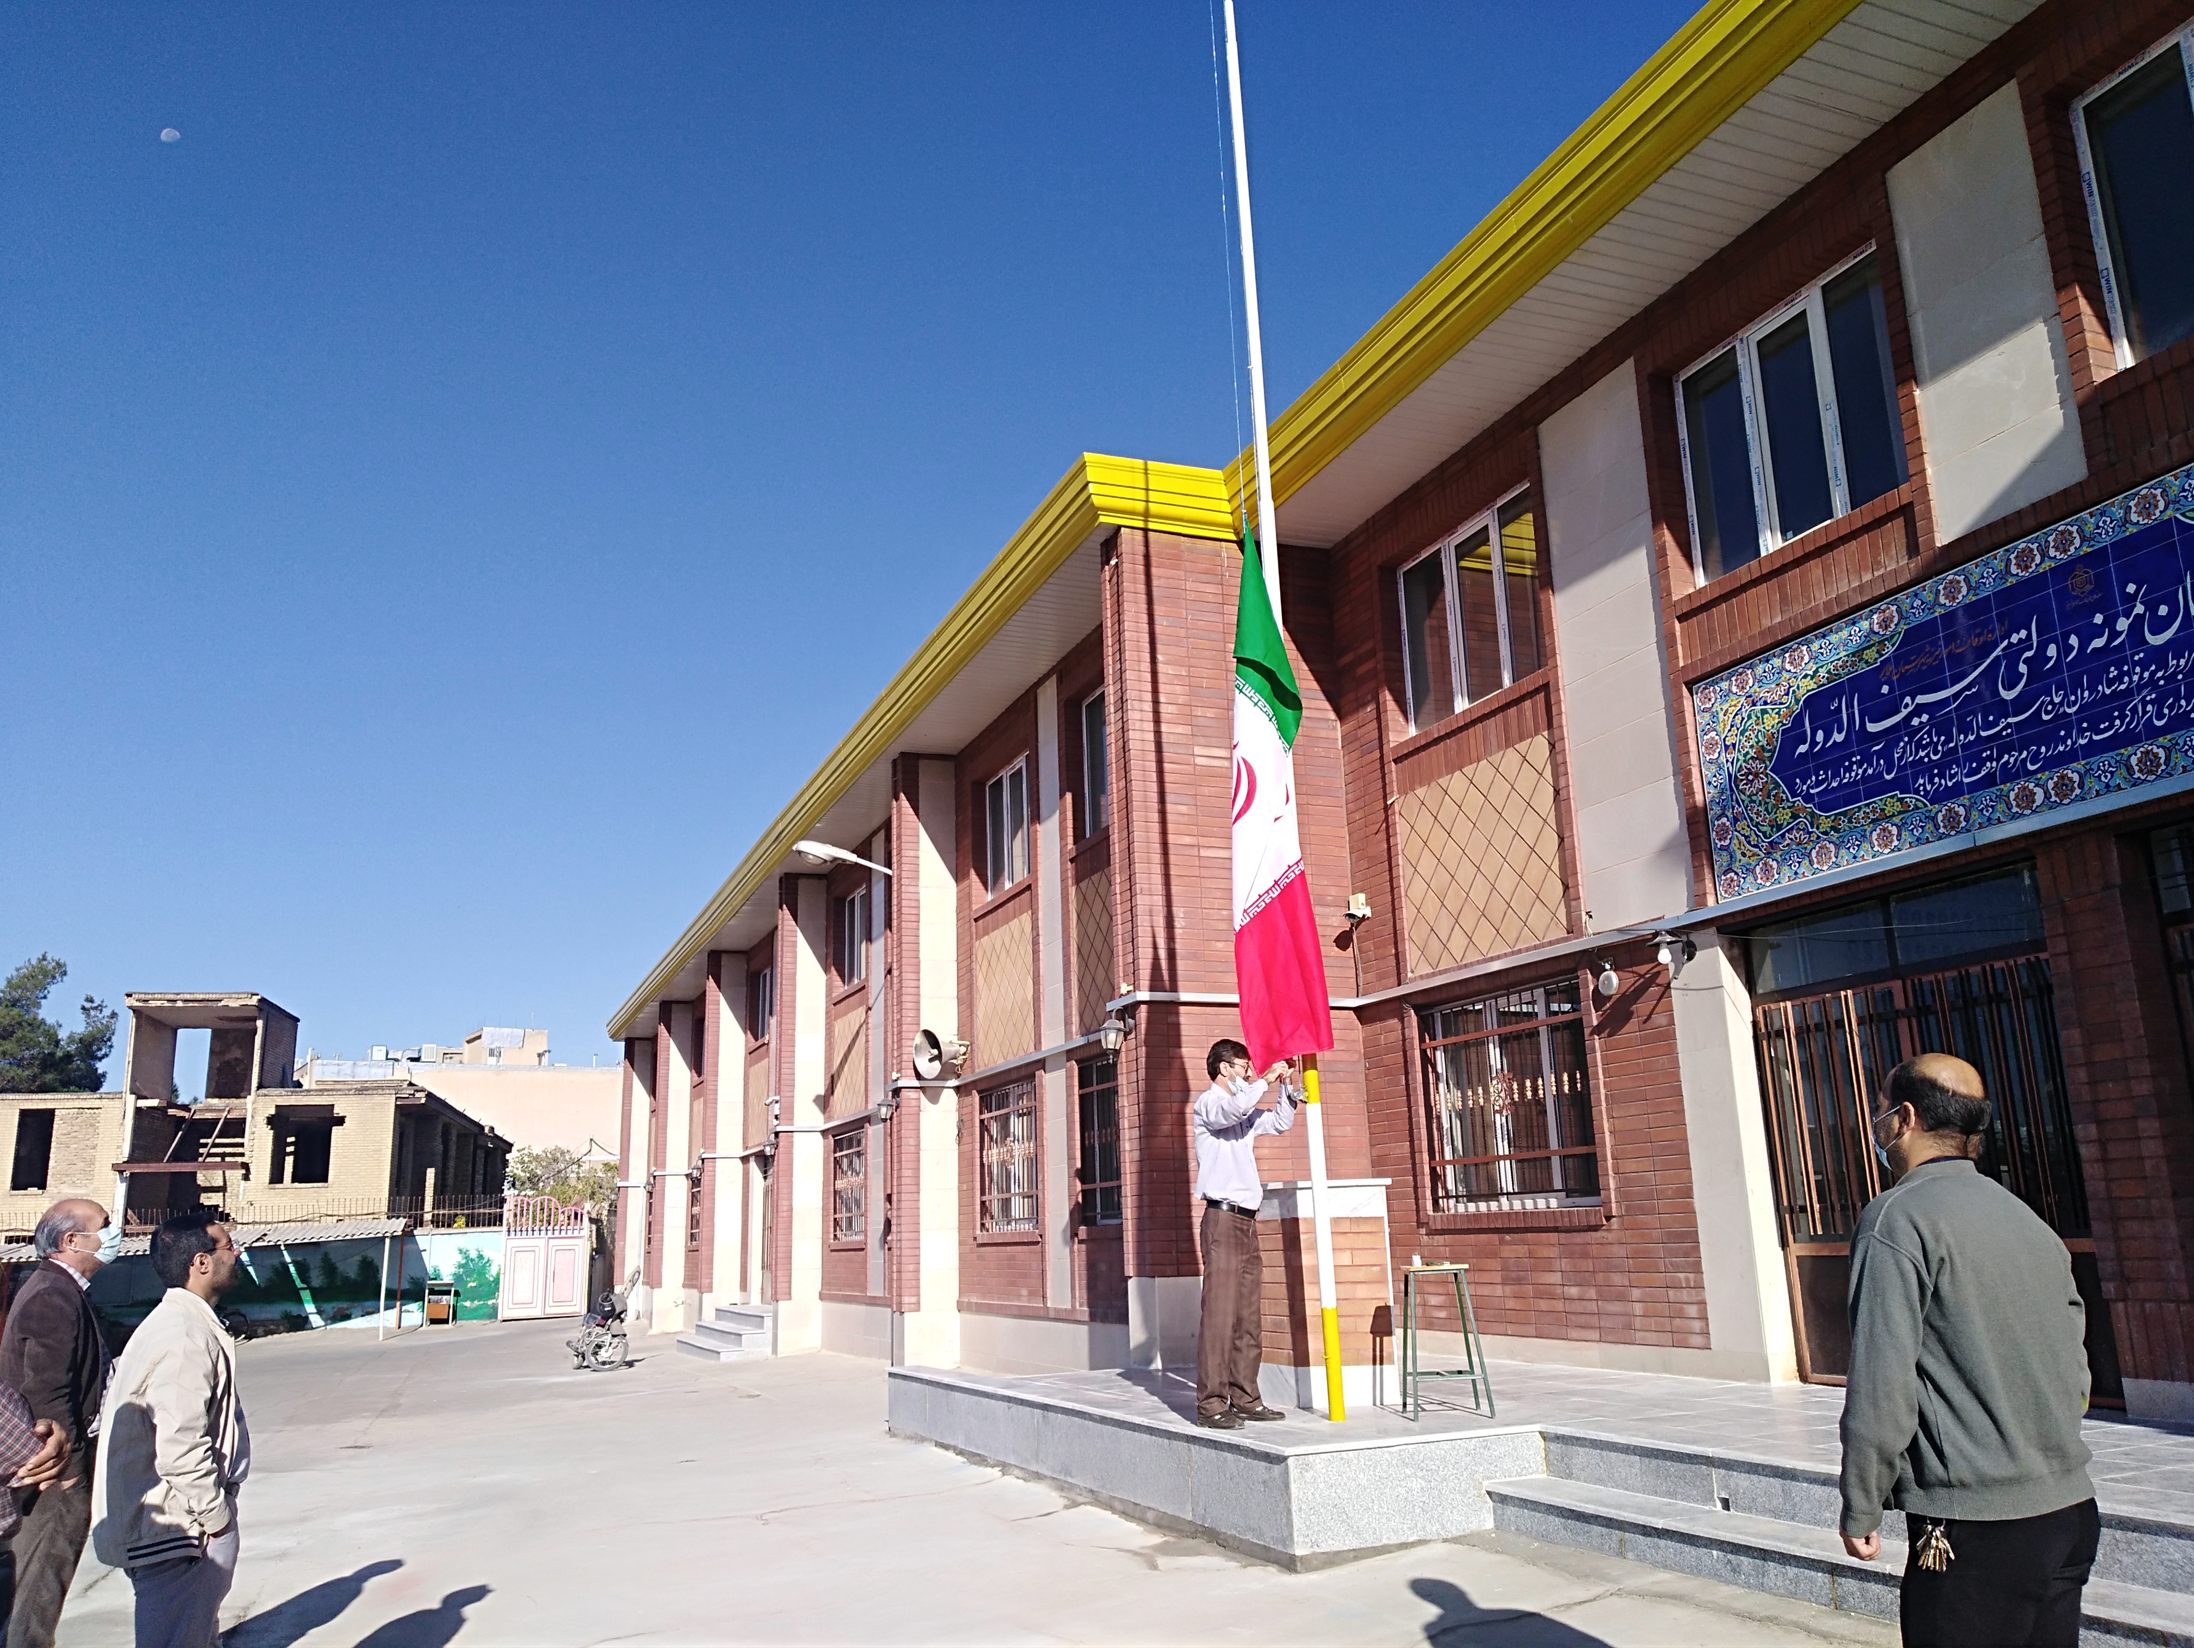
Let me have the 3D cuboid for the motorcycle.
[{"bbox_3d":[-6.485,6.523,21.704,0.920,1.250,0.620,-1,-14,-4],"label":"motorcycle"}]

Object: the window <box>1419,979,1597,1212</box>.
[{"bbox_3d":[2.715,1.827,10.913,0.150,1.410,1.820,4,-15,-22],"label":"window"}]

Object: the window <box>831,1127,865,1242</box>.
[{"bbox_3d":[-3.339,4.890,22.341,0.200,1.450,1.800,4,-15,-22],"label":"window"}]

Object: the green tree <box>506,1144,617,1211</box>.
[{"bbox_3d":[-16.111,12.292,50.000,3.800,5.000,3.600,4,-15,-22],"label":"green tree"}]

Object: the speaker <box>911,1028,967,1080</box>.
[{"bbox_3d":[-1.659,2.458,17.625,0.470,0.510,0.510,11,-19,-41],"label":"speaker"}]

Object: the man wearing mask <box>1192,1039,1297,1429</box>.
[{"bbox_3d":[0.708,1.903,7.830,0.540,1.750,0.520,-4,-14,9],"label":"man wearing mask"}]

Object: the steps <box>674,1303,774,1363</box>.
[{"bbox_3d":[-5.410,7.723,25.096,1.280,0.610,4.150,4,-15,-22],"label":"steps"}]

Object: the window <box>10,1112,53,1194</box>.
[{"bbox_3d":[-30.216,9.278,47.000,0.950,2.250,0.250,1,-15,-13],"label":"window"}]

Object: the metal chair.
[{"bbox_3d":[1.601,2.406,7.709,0.380,0.660,0.350,-1,-14,-3],"label":"metal chair"}]

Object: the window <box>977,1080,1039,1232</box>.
[{"bbox_3d":[-0.850,3.295,16.297,0.150,1.410,1.800,4,-15,-22],"label":"window"}]

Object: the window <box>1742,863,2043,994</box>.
[{"bbox_3d":[3.998,0.565,8.438,0.100,0.370,1.860,4,-15,-22],"label":"window"}]

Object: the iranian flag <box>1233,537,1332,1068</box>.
[{"bbox_3d":[0.873,-0.160,8.245,0.460,2.760,0.300,1,-14,-10],"label":"iranian flag"}]

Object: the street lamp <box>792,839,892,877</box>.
[{"bbox_3d":[-2.838,0.372,18.321,1.150,0.360,0.260,4,-15,-22],"label":"street lamp"}]

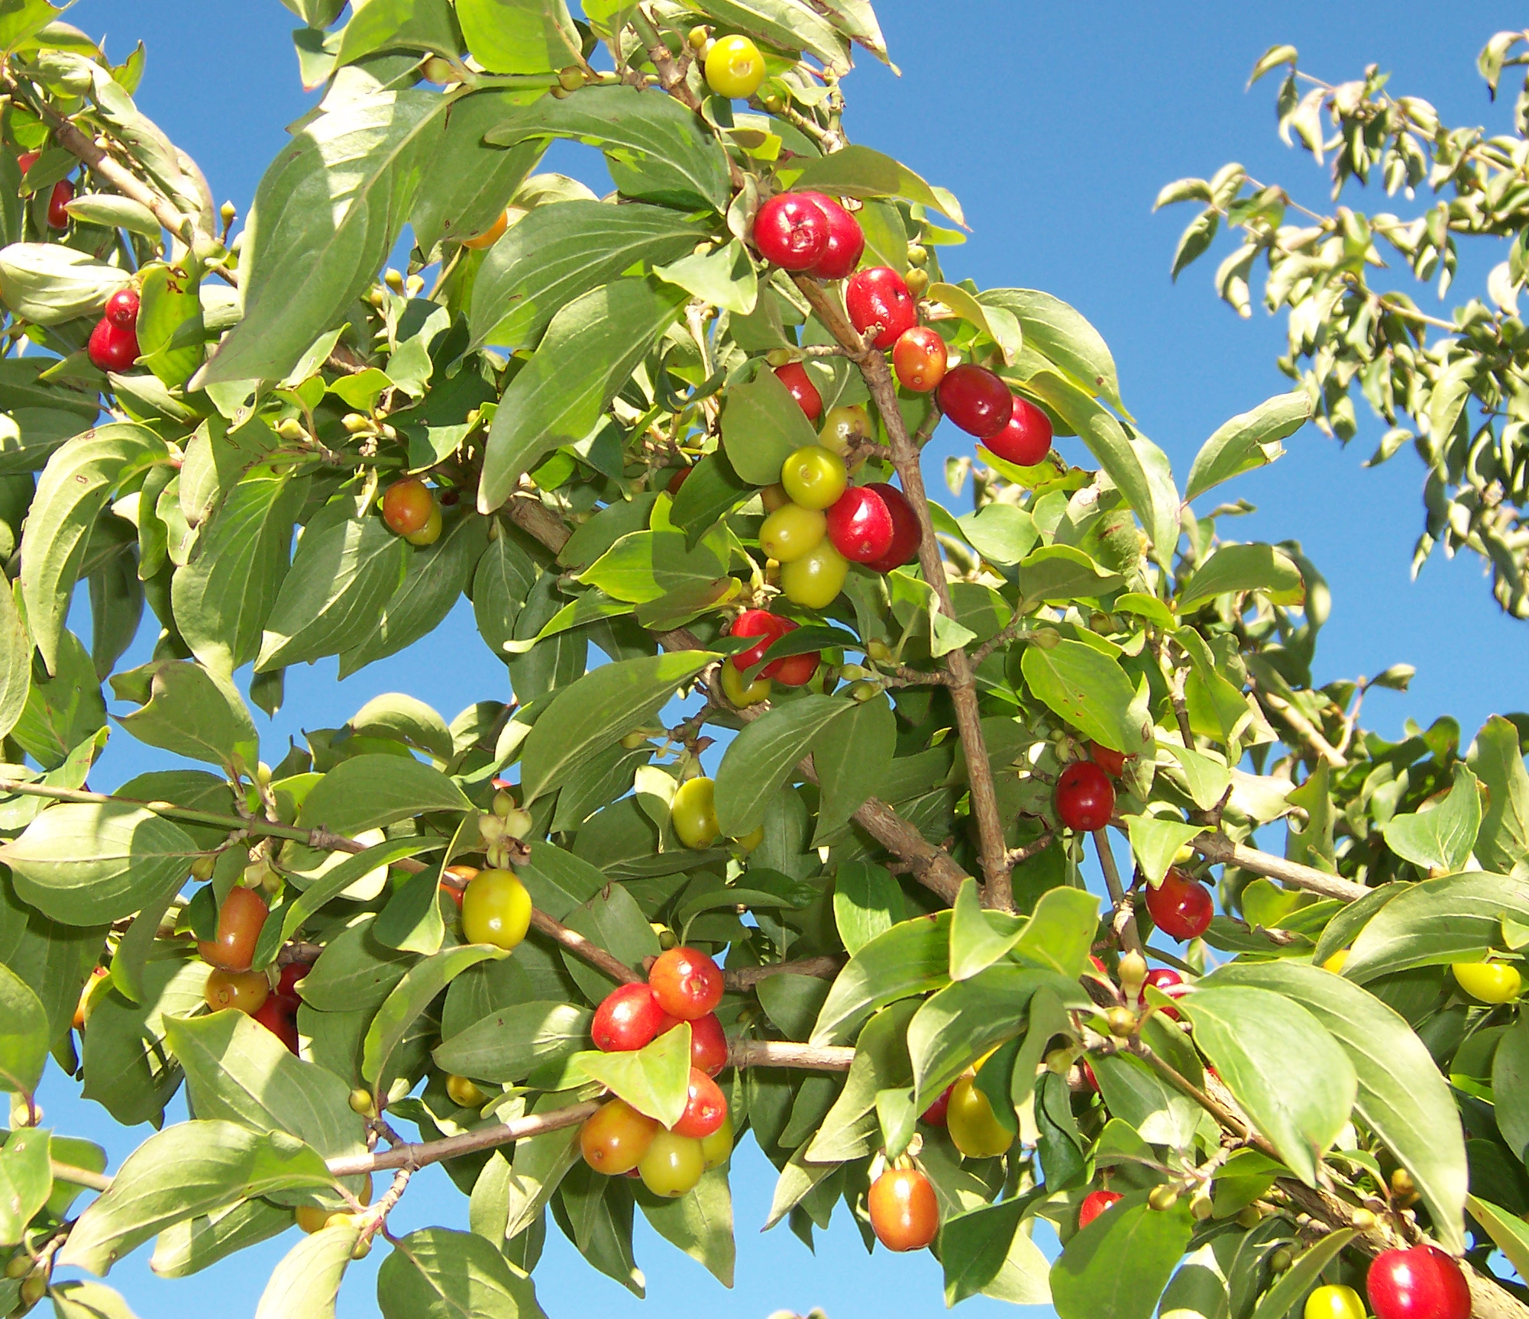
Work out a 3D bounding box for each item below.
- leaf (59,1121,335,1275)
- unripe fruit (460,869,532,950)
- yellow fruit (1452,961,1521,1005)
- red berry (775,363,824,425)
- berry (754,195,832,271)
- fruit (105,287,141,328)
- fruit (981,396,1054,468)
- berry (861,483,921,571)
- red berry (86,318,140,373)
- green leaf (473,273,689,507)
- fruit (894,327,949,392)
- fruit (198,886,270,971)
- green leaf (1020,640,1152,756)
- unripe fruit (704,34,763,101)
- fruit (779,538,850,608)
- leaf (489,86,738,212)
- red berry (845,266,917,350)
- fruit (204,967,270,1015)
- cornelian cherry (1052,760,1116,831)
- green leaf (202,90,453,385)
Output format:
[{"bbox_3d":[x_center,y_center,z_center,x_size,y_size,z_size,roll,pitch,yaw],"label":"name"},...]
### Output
[{"bbox_3d":[-0.113,0.107,0.405,0.058,0.016,0.029,-14,-50,-4],"label":"leaf"},{"bbox_3d":[-0.062,0.058,0.470,0.016,0.019,0.016,0,-13,0],"label":"unripe fruit"},{"bbox_3d":[0.201,0.088,0.570,0.022,0.016,0.016,26,0,30],"label":"yellow fruit"},{"bbox_3d":[0.007,-0.058,0.435,0.012,0.015,0.012,-20,-12,-6],"label":"red berry"},{"bbox_3d":[0.006,-0.098,0.467,0.017,0.017,0.019,-3,15,-11],"label":"berry"},{"bbox_3d":[-0.202,-0.111,0.640,0.011,0.014,0.011,-13,-48,0],"label":"fruit"},{"bbox_3d":[0.064,-0.058,0.515,0.016,0.020,0.016,-43,-27,0],"label":"fruit"},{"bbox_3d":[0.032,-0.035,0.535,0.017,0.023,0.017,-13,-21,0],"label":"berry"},{"bbox_3d":[-0.157,-0.077,0.490,0.013,0.015,0.013,6,-18,2],"label":"red berry"},{"bbox_3d":[-0.046,-0.068,0.522,0.036,0.078,0.016,47,-13,-28],"label":"green leaf"},{"bbox_3d":[0.032,-0.062,0.420,0.012,0.014,0.012,3,-24,1],"label":"fruit"},{"bbox_3d":[-0.125,0.063,0.480,0.015,0.020,0.015,12,-9,0],"label":"fruit"},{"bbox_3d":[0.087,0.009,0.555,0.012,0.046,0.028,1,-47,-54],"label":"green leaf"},{"bbox_3d":[-0.007,-0.141,0.485,0.015,0.015,0.018,-3,15,-11],"label":"unripe fruit"},{"bbox_3d":[0.011,-0.018,0.425,0.014,0.015,0.014,11,-21,3],"label":"fruit"},{"bbox_3d":[-0.035,-0.121,0.475,0.058,0.025,0.018,17,-6,0],"label":"leaf"},{"bbox_3d":[0.024,-0.074,0.425,0.014,0.017,0.014,-14,-15,-4],"label":"red berry"},{"bbox_3d":[-0.126,0.078,0.487,0.015,0.018,0.015,5,-68,14],"label":"fruit"},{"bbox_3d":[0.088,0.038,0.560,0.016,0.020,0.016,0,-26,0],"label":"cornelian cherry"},{"bbox_3d":[-0.090,-0.087,0.415,0.036,0.016,0.080,40,-83,-14],"label":"green leaf"}]

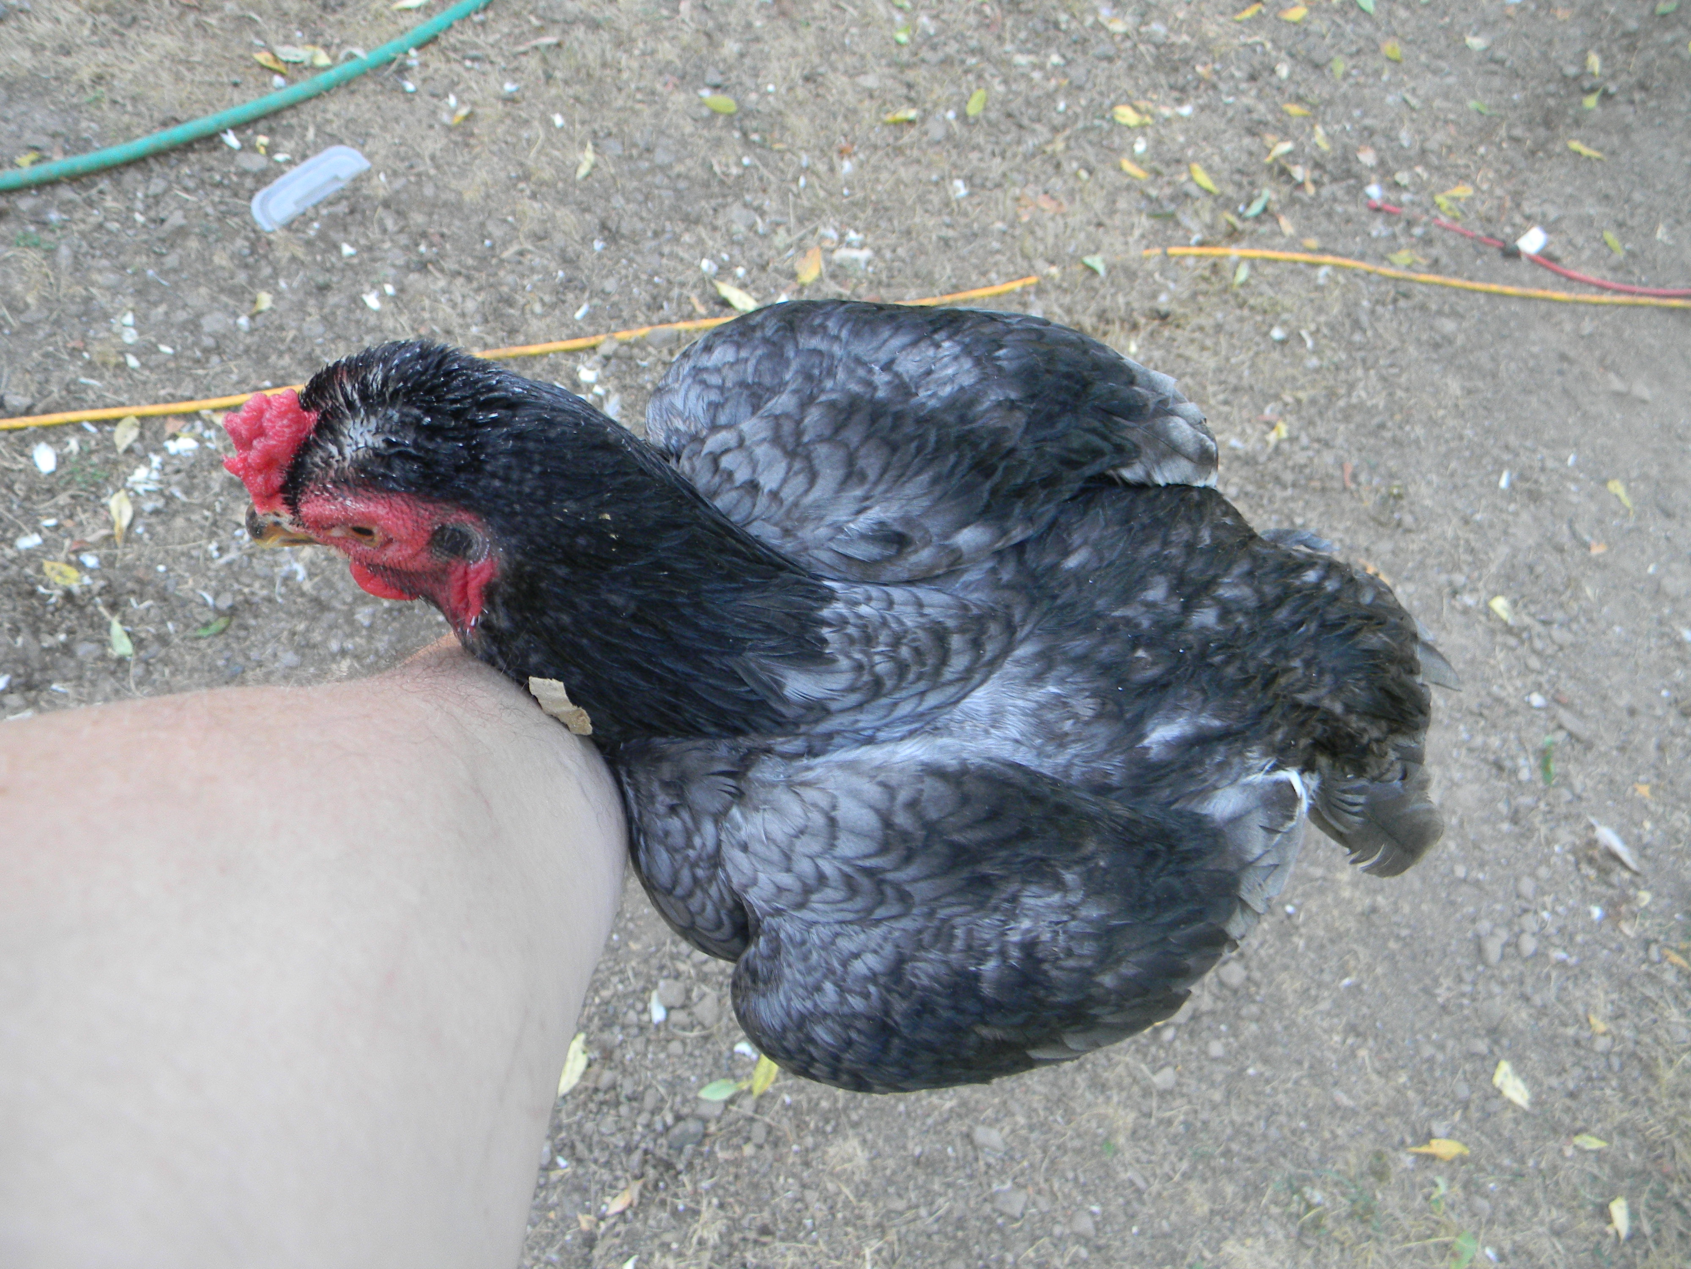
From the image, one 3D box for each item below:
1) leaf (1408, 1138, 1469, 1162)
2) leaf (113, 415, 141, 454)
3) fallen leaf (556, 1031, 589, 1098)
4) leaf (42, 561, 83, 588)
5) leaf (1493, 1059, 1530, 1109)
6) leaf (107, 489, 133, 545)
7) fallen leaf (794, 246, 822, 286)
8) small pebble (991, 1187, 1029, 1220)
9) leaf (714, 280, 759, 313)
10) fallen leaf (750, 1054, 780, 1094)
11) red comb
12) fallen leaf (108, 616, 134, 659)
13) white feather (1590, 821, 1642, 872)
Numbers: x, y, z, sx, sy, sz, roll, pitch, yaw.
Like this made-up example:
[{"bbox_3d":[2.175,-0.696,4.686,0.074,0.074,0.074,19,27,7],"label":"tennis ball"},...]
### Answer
[{"bbox_3d":[0.631,0.549,1.456,0.070,0.010,0.021,6,68,-9],"label":"leaf"},{"bbox_3d":[-0.785,-0.218,1.494,0.023,0.006,0.046,12,65,0],"label":"leaf"},{"bbox_3d":[-0.264,0.415,1.321,0.022,0.010,0.062,21,67,-3],"label":"fallen leaf"},{"bbox_3d":[-0.816,-0.063,1.420,0.044,0.007,0.017,28,66,8],"label":"leaf"},{"bbox_3d":[0.643,0.436,1.321,0.028,0.008,0.047,-25,70,-15],"label":"leaf"},{"bbox_3d":[-0.755,-0.122,1.425,0.023,0.010,0.064,-3,70,-13],"label":"leaf"},{"bbox_3d":[-0.046,-0.458,1.700,0.026,0.010,0.064,23,67,-3],"label":"fallen leaf"},{"bbox_3d":[0.162,0.561,1.350,0.035,0.018,0.028,31,67,1],"label":"small pebble"},{"bbox_3d":[-0.132,-0.411,1.664,0.067,0.010,0.022,37,67,3],"label":"leaf"},{"bbox_3d":[-0.074,0.404,1.271,0.019,0.008,0.053,18,65,3],"label":"fallen leaf"},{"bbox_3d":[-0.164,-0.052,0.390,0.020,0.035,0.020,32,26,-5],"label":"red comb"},{"bbox_3d":[-0.732,0.003,1.382,0.016,0.010,0.049,-21,75,-18],"label":"fallen leaf"},{"bbox_3d":[0.713,0.195,1.267,0.018,0.008,0.064,-28,66,-15],"label":"white feather"}]

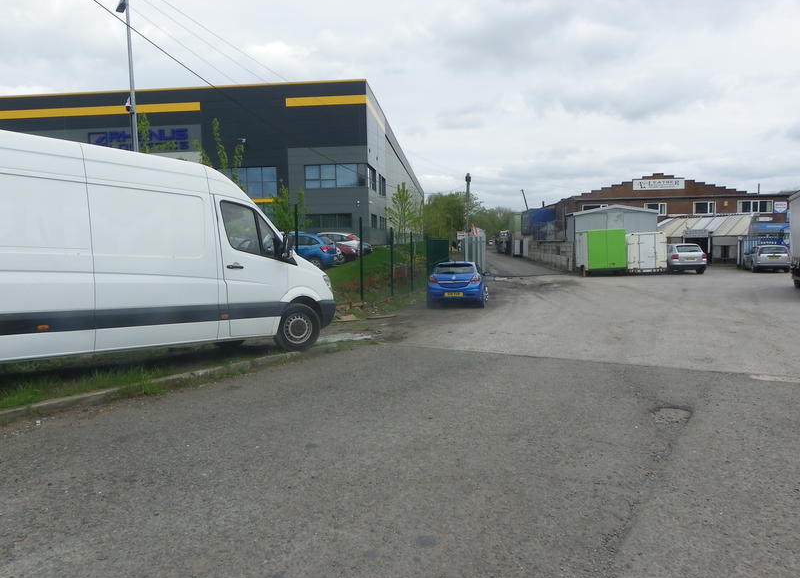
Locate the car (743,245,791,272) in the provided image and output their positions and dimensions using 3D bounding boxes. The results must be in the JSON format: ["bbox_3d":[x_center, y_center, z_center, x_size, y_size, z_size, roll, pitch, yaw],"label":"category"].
[{"bbox_3d":[20.948,-1.732,34.384,1.840,1.500,4.470,0,5,22],"label":"car"}]

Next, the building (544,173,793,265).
[{"bbox_3d":[21.157,-5.707,51.118,15.500,6.800,15.000,-1,5,4],"label":"building"}]

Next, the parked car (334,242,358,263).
[{"bbox_3d":[-4.041,-1.954,29.893,4.100,1.480,1.740,-1,5,4],"label":"parked car"}]

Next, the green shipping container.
[{"bbox_3d":[11.925,-2.187,35.876,2.050,2.500,5.000,-1,5,9],"label":"green shipping container"}]

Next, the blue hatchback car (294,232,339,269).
[{"bbox_3d":[-4.643,-1.566,25.703,3.940,1.520,1.730,-1,5,4],"label":"blue hatchback car"}]

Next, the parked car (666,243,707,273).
[{"bbox_3d":[16.331,-1.795,35.359,1.930,1.700,4.780,-1,5,10],"label":"parked car"}]

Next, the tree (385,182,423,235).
[{"bbox_3d":[0.208,-3.124,27.838,1.800,3.672,1.800,-1,5,4],"label":"tree"}]

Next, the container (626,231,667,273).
[{"bbox_3d":[14.532,-2.179,35.887,2.100,2.350,4.400,0,5,16],"label":"container"}]

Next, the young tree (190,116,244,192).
[{"bbox_3d":[-4.559,-2.058,15.374,1.700,4.422,1.700,-1,5,4],"label":"young tree"}]

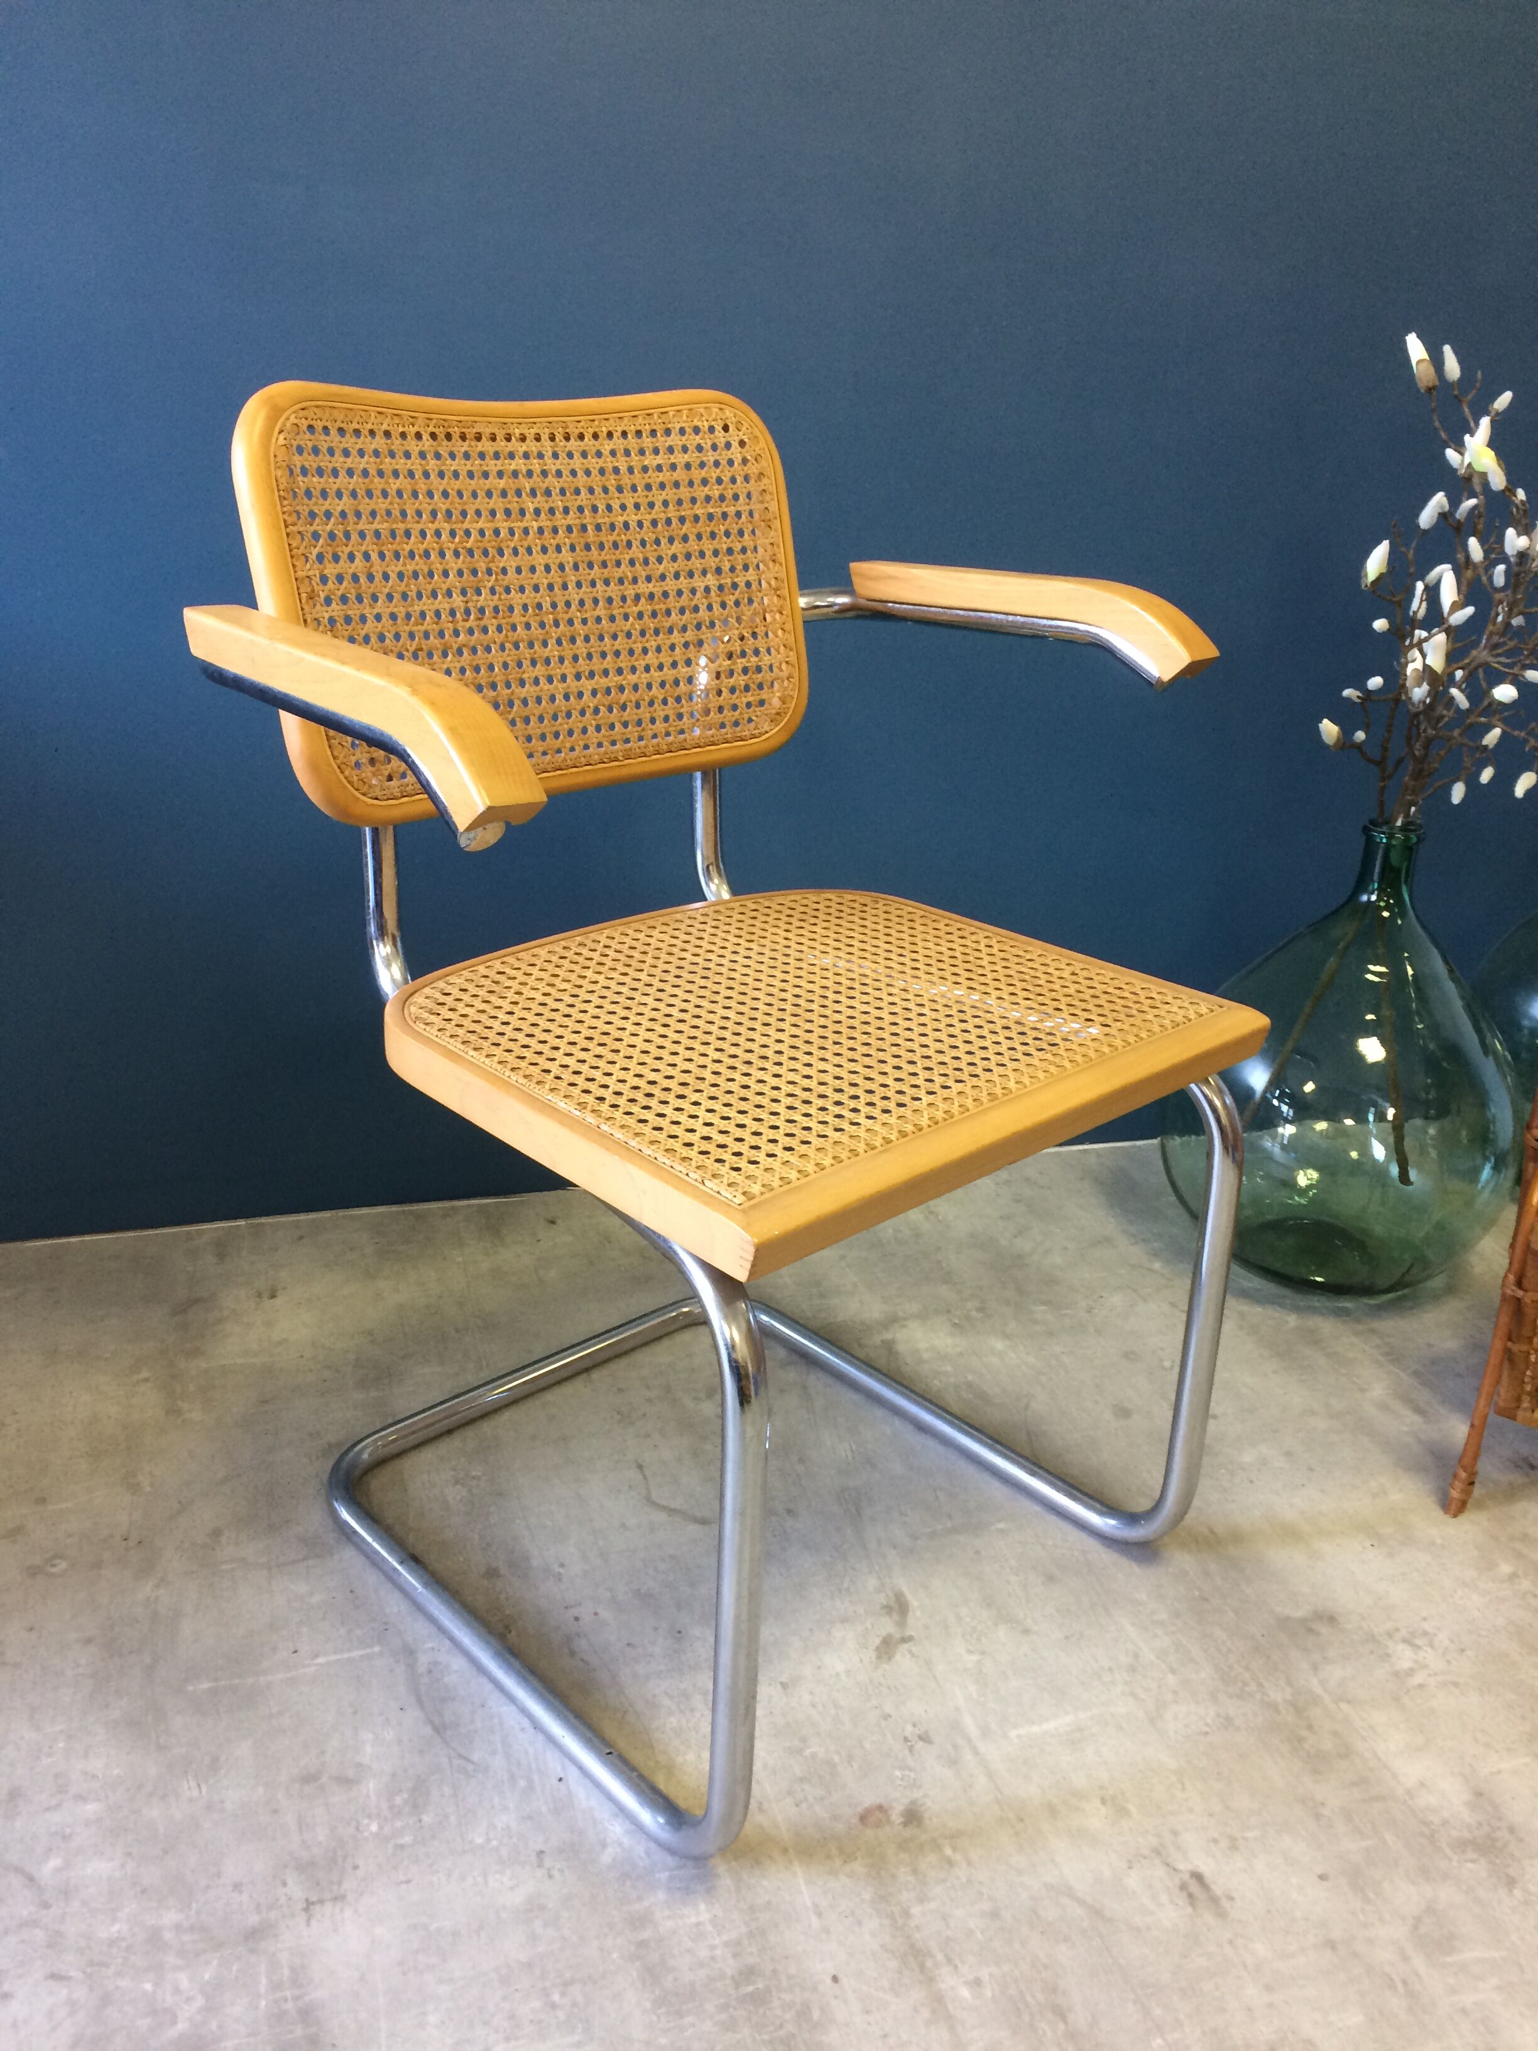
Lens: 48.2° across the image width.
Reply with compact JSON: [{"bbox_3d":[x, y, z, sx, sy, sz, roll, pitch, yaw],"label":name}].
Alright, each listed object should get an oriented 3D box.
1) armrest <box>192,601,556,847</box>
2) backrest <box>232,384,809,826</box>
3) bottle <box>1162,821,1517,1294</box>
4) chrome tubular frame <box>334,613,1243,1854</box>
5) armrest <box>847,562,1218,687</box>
[{"bbox_3d":[-0.219,-0.164,0.896,0.037,0.068,0.319,-19,30,-39],"label":"armrest"},{"bbox_3d":[-0.152,-0.298,1.197,0.446,0.290,0.057,-17,19,-39],"label":"backrest"},{"bbox_3d":[0.564,0.027,1.653,0.337,0.449,0.337,1,23,0],"label":"bottle"},{"bbox_3d":[-0.023,0.080,1.193,0.554,0.683,0.540,-19,30,-39],"label":"chrome tubular frame"},{"bbox_3d":[0.181,-0.299,1.235,0.037,0.061,0.319,-19,30,-39],"label":"armrest"}]

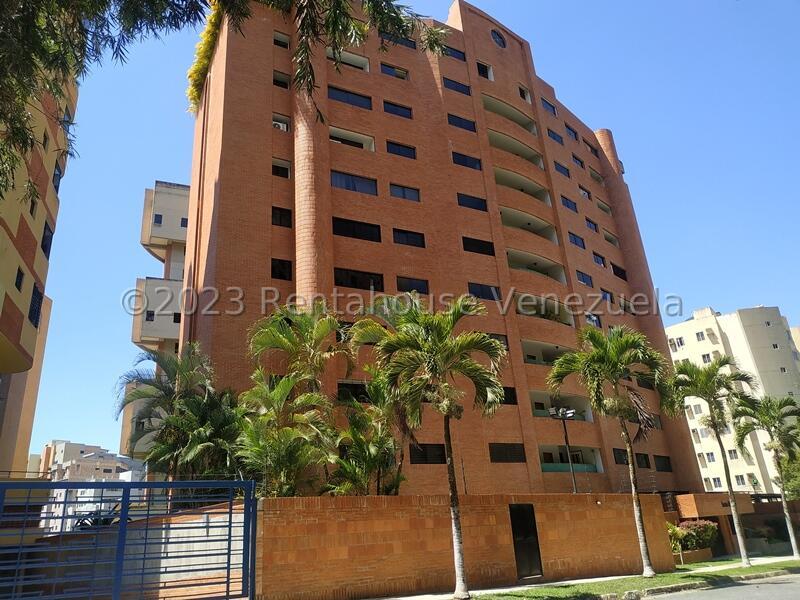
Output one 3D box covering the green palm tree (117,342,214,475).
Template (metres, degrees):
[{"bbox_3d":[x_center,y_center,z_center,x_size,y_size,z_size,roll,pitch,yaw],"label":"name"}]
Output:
[{"bbox_3d":[-7.548,3.829,17.922,2.707,4.899,2.707,5,-23,-23],"label":"green palm tree"}]

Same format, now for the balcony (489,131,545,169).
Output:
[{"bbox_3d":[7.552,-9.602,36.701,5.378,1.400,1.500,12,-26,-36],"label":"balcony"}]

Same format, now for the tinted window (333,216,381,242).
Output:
[{"bbox_3d":[-2.255,-3.653,29.153,2.711,1.001,0.150,7,-24,-26],"label":"tinted window"}]

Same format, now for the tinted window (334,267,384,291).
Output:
[{"bbox_3d":[-1.998,-0.958,27.454,2.650,1.000,0.150,6,-23,-26],"label":"tinted window"}]

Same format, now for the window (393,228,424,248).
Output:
[{"bbox_3d":[0.467,-3.219,29.106,1.826,0.814,0.200,7,-24,-26],"label":"window"}]

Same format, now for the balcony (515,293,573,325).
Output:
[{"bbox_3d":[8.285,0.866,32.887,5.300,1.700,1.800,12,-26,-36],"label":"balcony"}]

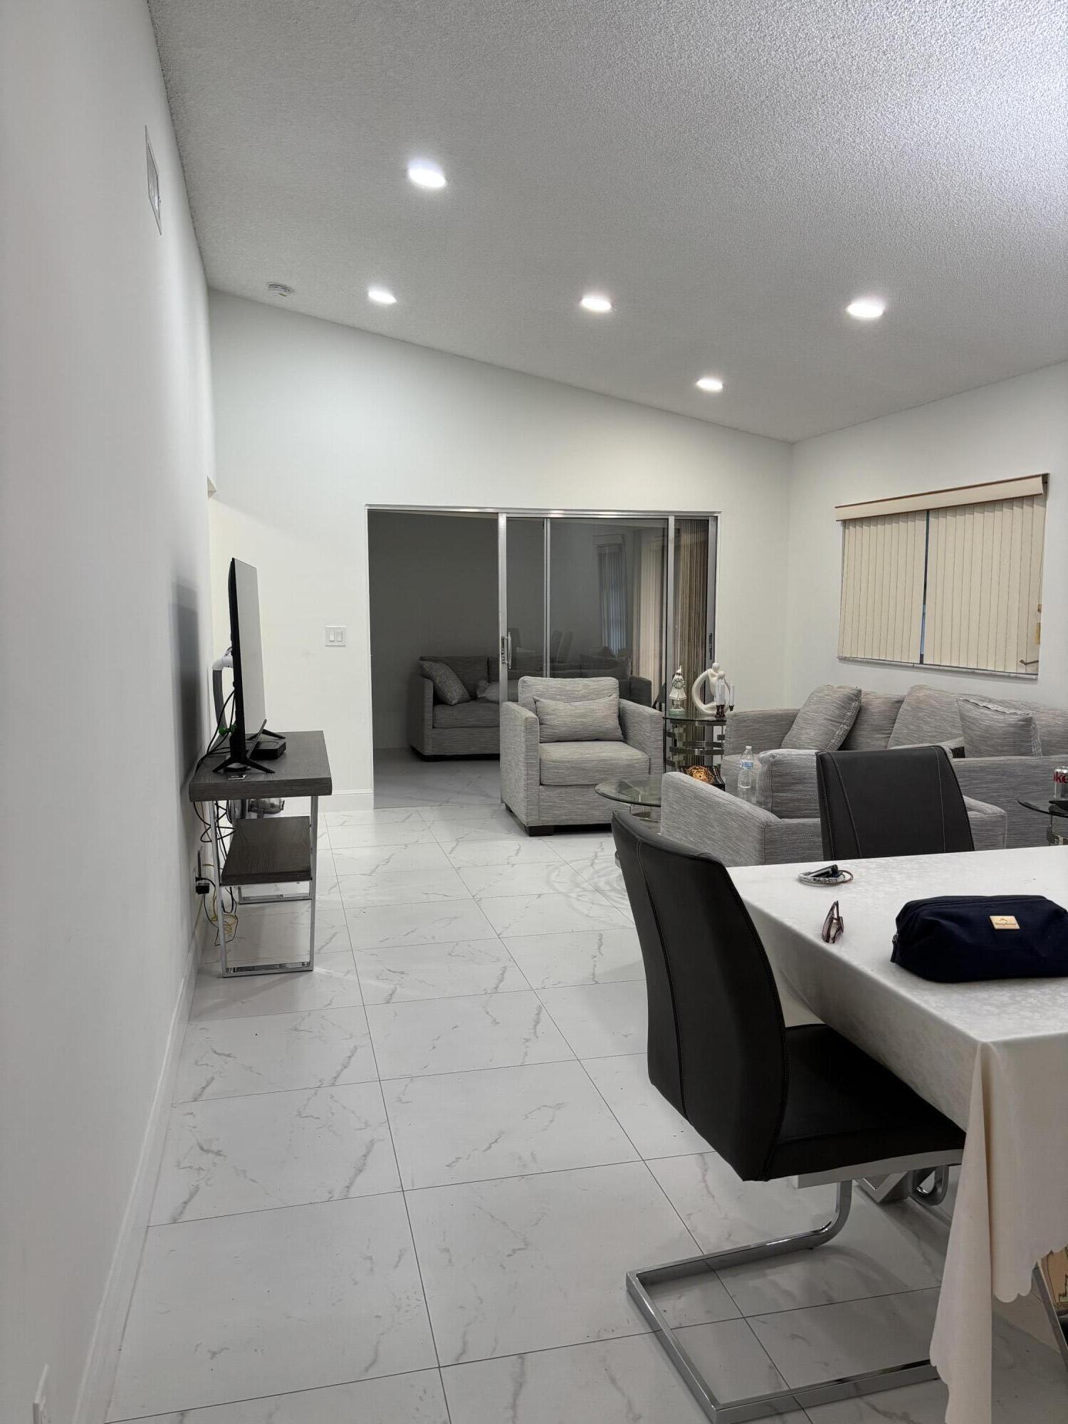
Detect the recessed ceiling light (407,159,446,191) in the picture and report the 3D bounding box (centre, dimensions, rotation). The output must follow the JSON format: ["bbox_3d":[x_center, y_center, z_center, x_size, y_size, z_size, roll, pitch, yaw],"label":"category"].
[{"bbox_3d":[-0.434,-2.184,4.374,0.160,0.030,0.160,10,3,-14],"label":"recessed ceiling light"}]

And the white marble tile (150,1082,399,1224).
[{"bbox_3d":[-0.664,1.124,2.773,0.580,0.012,0.605,-2,6,-13],"label":"white marble tile"}]

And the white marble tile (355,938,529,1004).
[{"bbox_3d":[-0.362,0.987,4.079,0.605,0.012,0.605,-2,6,-13],"label":"white marble tile"}]

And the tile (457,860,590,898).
[{"bbox_3d":[-0.049,0.849,5.388,0.605,0.012,0.605,-2,6,-13],"label":"tile"}]

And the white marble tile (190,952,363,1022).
[{"bbox_3d":[-0.942,1.008,3.962,0.581,0.010,0.604,-2,6,-13],"label":"white marble tile"}]

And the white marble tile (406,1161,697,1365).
[{"bbox_3d":[0.050,1.180,2.344,0.606,0.010,0.604,-2,6,-13],"label":"white marble tile"}]

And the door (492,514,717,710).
[{"bbox_3d":[0.528,-0.392,7.558,1.609,2.000,0.100,-2,6,-13],"label":"door"}]

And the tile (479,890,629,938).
[{"bbox_3d":[0.088,0.911,4.819,0.606,0.010,0.604,-2,6,-13],"label":"tile"}]

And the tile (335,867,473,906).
[{"bbox_3d":[-0.640,0.865,5.266,0.606,0.010,0.604,-2,6,-13],"label":"tile"}]

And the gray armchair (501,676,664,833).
[{"bbox_3d":[0.290,0.240,6.814,0.870,0.900,0.860,-1,6,-11],"label":"gray armchair"}]

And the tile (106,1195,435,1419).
[{"bbox_3d":[-0.528,1.197,2.209,0.581,0.010,0.604,-2,6,-13],"label":"tile"}]

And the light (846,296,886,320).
[{"bbox_3d":[1.490,-1.804,4.804,0.172,0.020,0.172,10,4,-14],"label":"light"}]

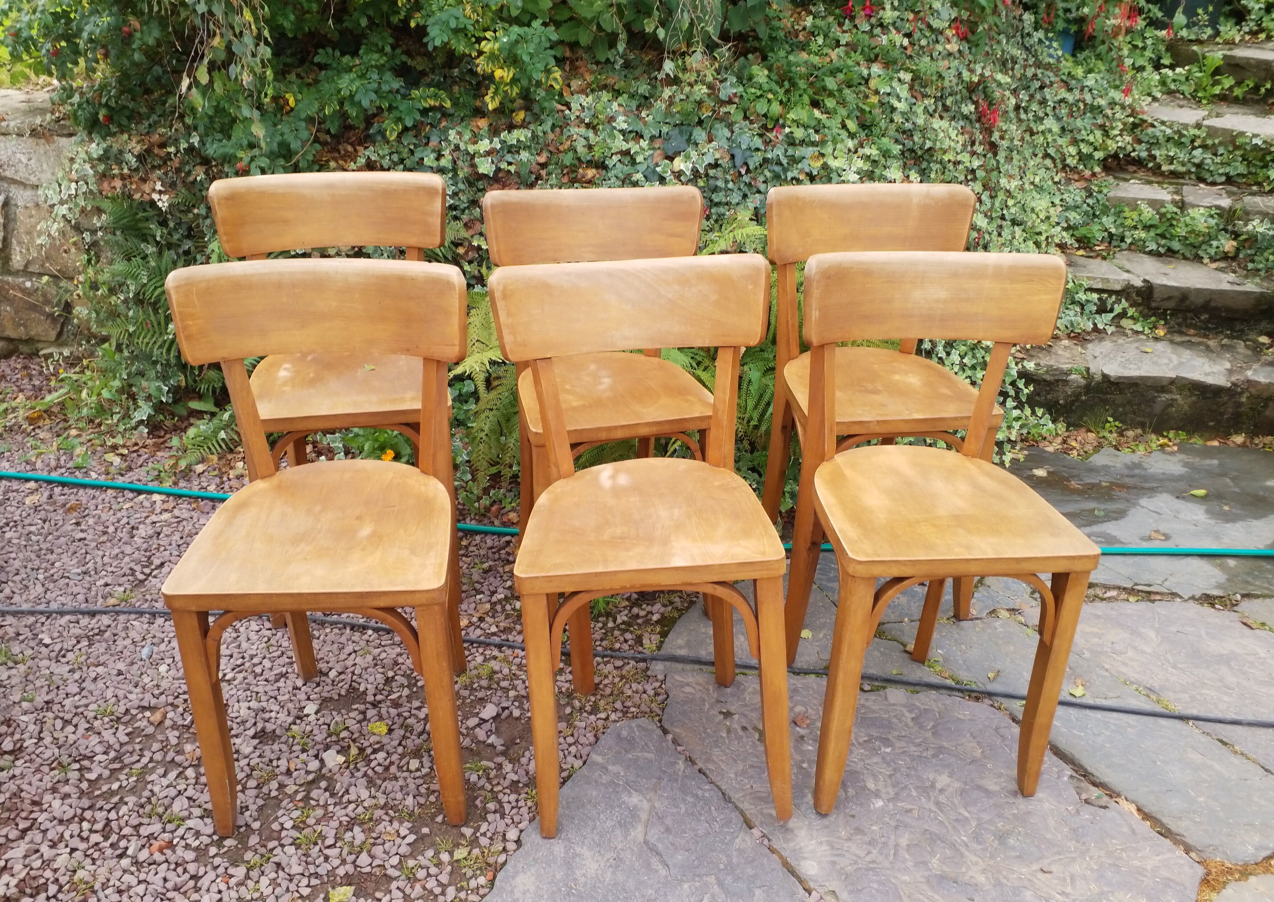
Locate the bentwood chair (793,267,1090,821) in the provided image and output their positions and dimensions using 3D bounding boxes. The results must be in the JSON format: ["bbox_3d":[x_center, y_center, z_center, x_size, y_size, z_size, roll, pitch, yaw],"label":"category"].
[{"bbox_3d":[0.457,0.114,1.598,0.427,0.809,0.410,-1,26,-7],"label":"bentwood chair"}]

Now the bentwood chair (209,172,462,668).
[{"bbox_3d":[-0.566,-0.112,1.968,0.430,0.808,0.410,-5,29,-13],"label":"bentwood chair"}]

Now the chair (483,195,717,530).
[{"bbox_3d":[-0.060,-0.085,1.954,0.430,0.808,0.410,-6,27,-14],"label":"chair"}]

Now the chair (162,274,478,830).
[{"bbox_3d":[-0.457,0.141,1.520,0.430,0.808,0.410,-1,29,-4],"label":"chair"}]

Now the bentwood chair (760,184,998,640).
[{"bbox_3d":[0.464,-0.098,1.995,0.430,0.808,0.410,-3,27,-8],"label":"bentwood chair"}]

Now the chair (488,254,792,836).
[{"bbox_3d":[0.015,0.129,1.545,0.430,0.808,0.410,-4,23,0],"label":"chair"}]

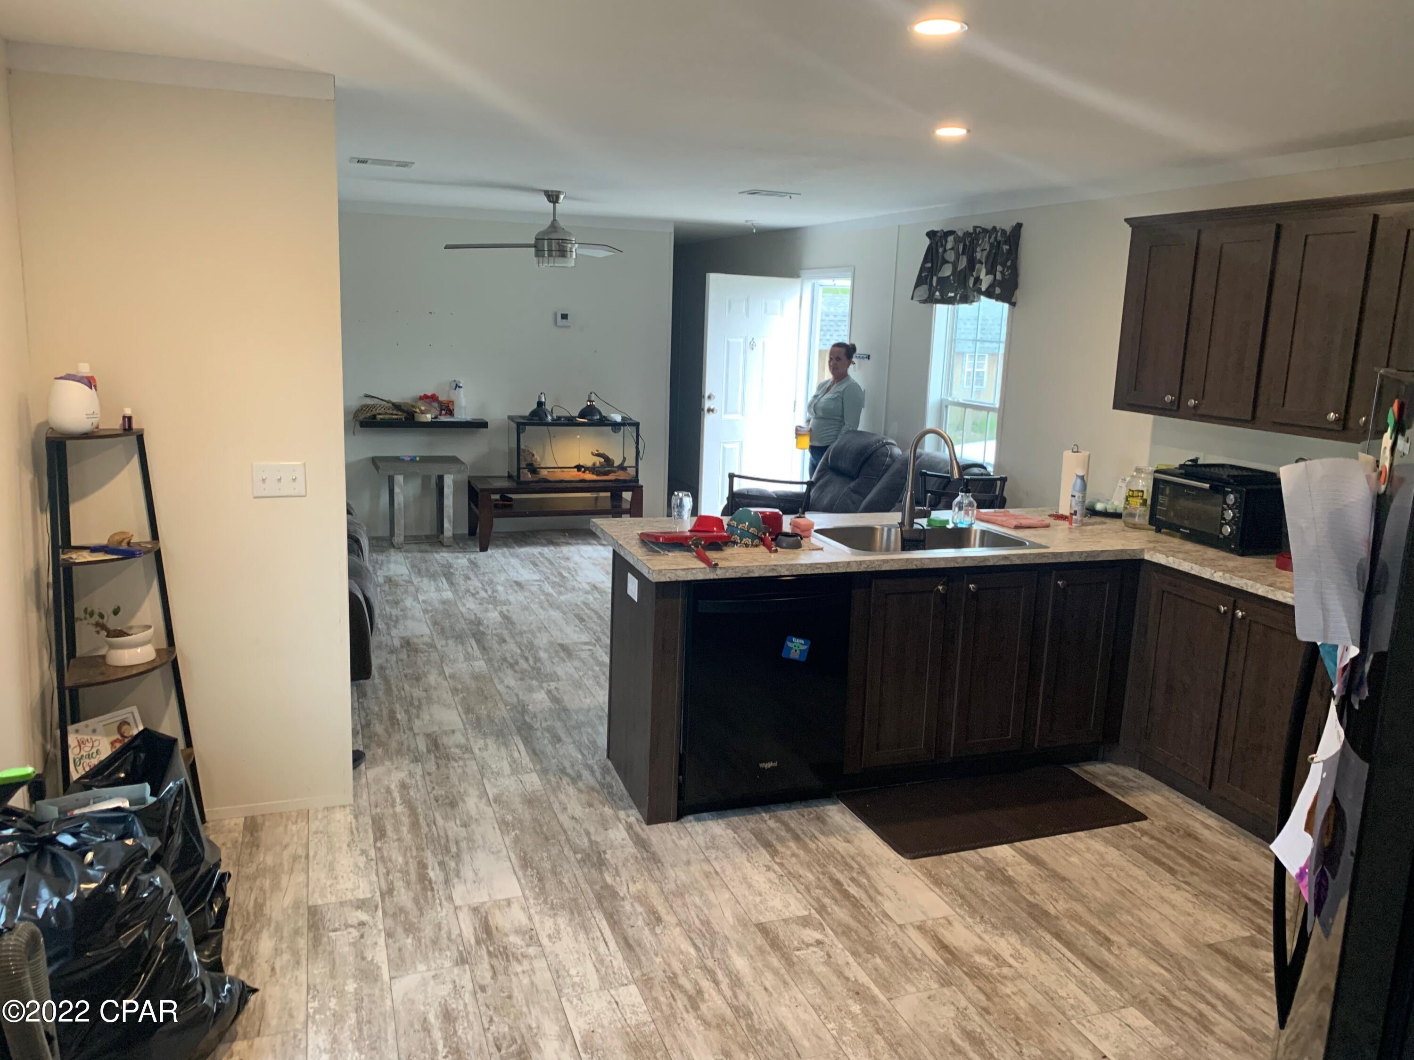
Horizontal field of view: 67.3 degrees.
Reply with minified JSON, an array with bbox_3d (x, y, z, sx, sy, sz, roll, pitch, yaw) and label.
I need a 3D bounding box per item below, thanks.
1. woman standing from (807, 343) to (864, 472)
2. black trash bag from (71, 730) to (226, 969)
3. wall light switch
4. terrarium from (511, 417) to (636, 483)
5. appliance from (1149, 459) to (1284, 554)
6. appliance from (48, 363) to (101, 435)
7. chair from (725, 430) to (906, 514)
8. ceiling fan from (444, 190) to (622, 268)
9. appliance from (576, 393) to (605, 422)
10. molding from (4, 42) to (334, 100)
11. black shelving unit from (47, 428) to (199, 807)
[{"bbox_3d":[0.827,-0.449,7.233,0.380,1.620,0.460,-5,13,-34],"label":"woman standing"},{"bbox_3d":[-1.501,0.859,2.834,0.420,0.580,0.470,-2,12,-20],"label":"black trash bag"},{"bbox_3d":[-1.393,-0.162,3.463,0.160,0.114,0.020,-2,12,-20],"label":"wall light switch"},{"bbox_3d":[-1.051,-0.619,8.252,0.930,0.470,0.475,-2,12,-20],"label":"terrarium"},{"bbox_3d":[2.128,-0.085,4.409,0.280,0.280,0.510,-1,12,-17],"label":"appliance"},{"bbox_3d":[-1.852,-0.373,3.088,0.135,0.185,0.135,6,12,16],"label":"appliance"},{"bbox_3d":[0.717,-0.130,7.117,1.000,1.020,0.970,-2,12,-20],"label":"chair"},{"bbox_3d":[-1.022,-1.799,6.324,1.130,0.435,1.200,1,11,-8],"label":"ceiling fan"},{"bbox_3d":[-0.901,-0.953,8.214,0.205,0.198,0.205,-2,12,-20],"label":"appliance"},{"bbox_3d":[-1.567,-1.357,3.140,0.878,0.076,0.025,-2,12,-20],"label":"molding"},{"bbox_3d":[-1.778,0.375,3.249,0.360,1.340,0.370,-2,12,-20],"label":"black shelving unit"}]

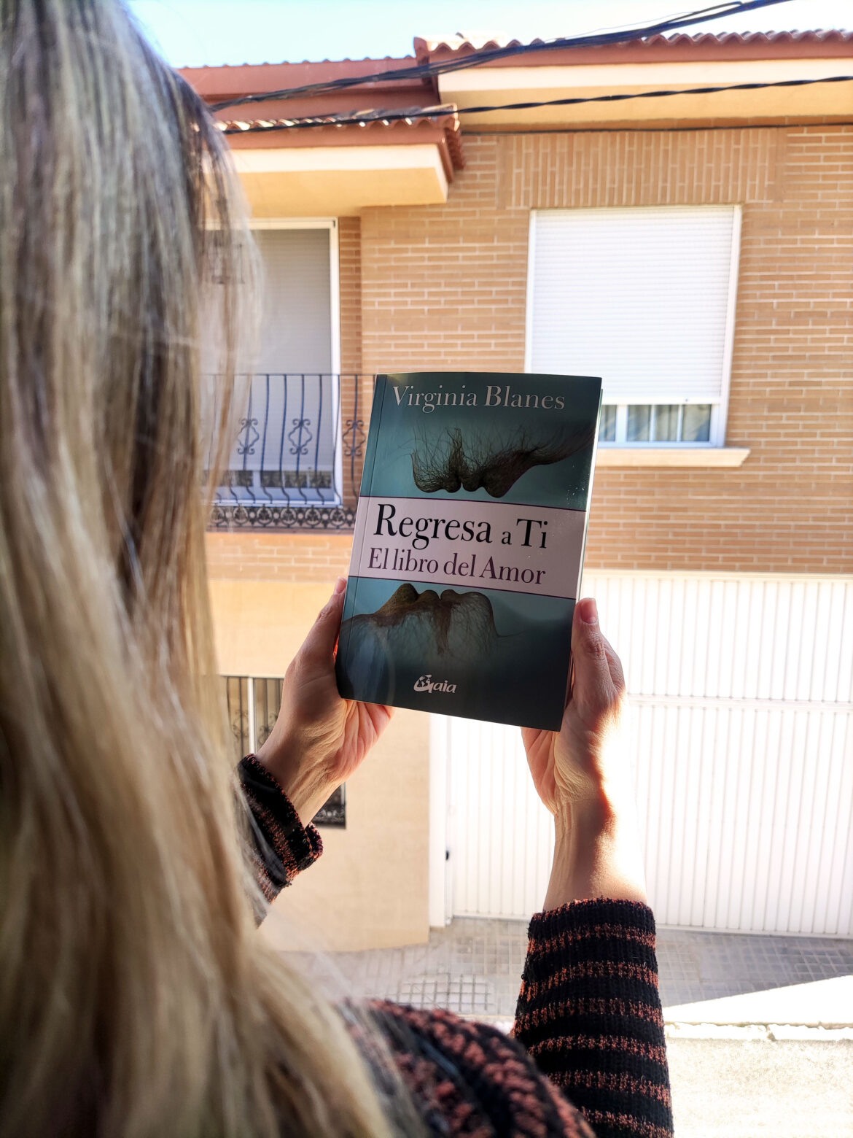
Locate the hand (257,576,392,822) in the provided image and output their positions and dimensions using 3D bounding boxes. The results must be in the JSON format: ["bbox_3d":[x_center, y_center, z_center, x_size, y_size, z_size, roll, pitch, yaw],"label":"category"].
[{"bbox_3d":[-0.055,0.079,0.538,0.082,0.155,0.075,29,-15,-10],"label":"hand"}]

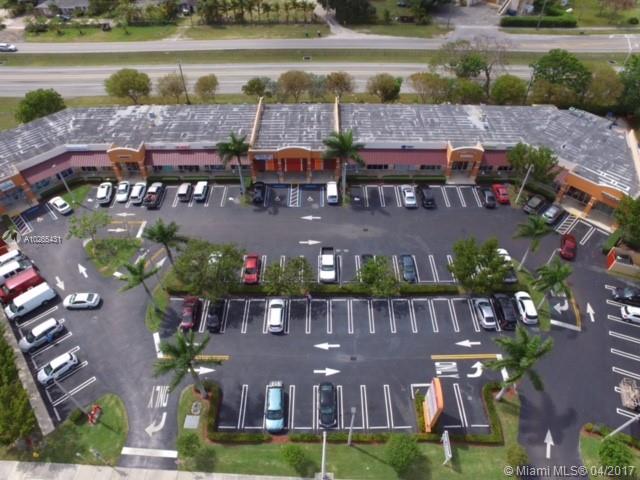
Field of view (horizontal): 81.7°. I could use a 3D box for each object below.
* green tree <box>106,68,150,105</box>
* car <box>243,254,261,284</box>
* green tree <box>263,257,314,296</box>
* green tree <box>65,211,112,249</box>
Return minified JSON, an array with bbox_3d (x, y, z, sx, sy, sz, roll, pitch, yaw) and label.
[{"bbox_3d":[-45.000,-34.980,87.579,9.600,8.200,9.200,0,46,0],"label":"green tree"},{"bbox_3d":[-10.066,4.069,54.527,1.800,1.500,4.750,1,46,1],"label":"car"},{"bbox_3d":[-4.336,5.081,50.105,6.400,5.000,5.300,0,50,0],"label":"green tree"},{"bbox_3d":[-34.875,-1.432,56.961,5.400,6.300,5.400,0,48,0],"label":"green tree"}]

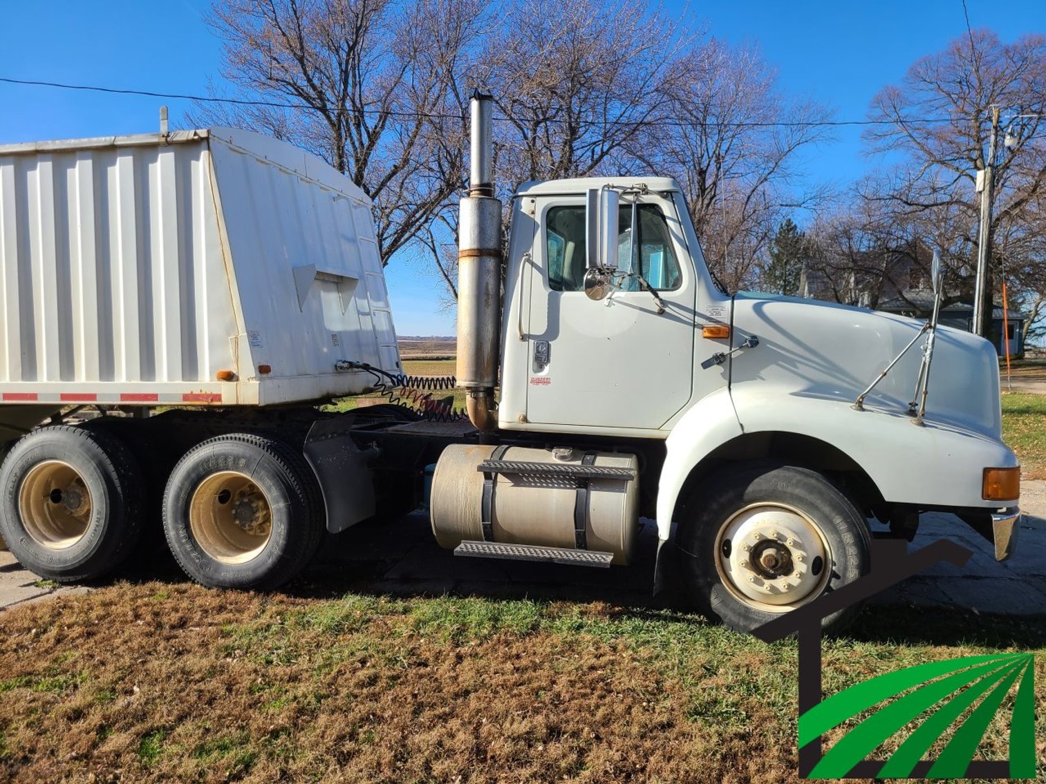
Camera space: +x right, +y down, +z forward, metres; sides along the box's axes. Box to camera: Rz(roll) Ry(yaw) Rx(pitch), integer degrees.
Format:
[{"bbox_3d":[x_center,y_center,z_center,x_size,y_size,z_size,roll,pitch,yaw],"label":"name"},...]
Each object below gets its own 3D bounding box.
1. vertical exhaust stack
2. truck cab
[{"bbox_3d":[-0.258,-0.769,4.720,0.260,2.024,0.260,2,4,14],"label":"vertical exhaust stack"},{"bbox_3d":[1.438,-0.001,5.317,2.920,2.650,2.480,2,4,14],"label":"truck cab"}]

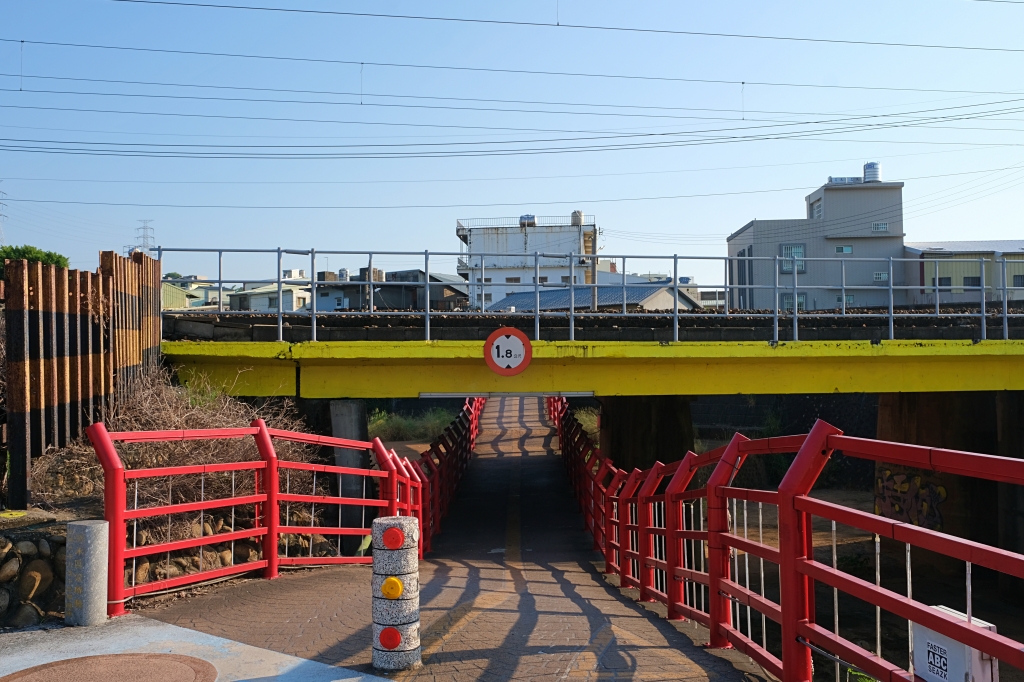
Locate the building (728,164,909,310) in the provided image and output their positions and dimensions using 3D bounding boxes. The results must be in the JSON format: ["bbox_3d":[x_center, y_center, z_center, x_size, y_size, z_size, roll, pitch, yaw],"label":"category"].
[{"bbox_3d":[21.208,-5.330,66.296,9.700,12.851,8.000,-1,-3,3],"label":"building"}]

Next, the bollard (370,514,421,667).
[{"bbox_3d":[-0.606,1.311,4.920,0.242,0.743,0.242,0,-3,2],"label":"bollard"}]

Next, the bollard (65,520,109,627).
[{"bbox_3d":[-2.655,1.447,5.868,0.240,0.606,0.240,-1,-3,12],"label":"bollard"}]

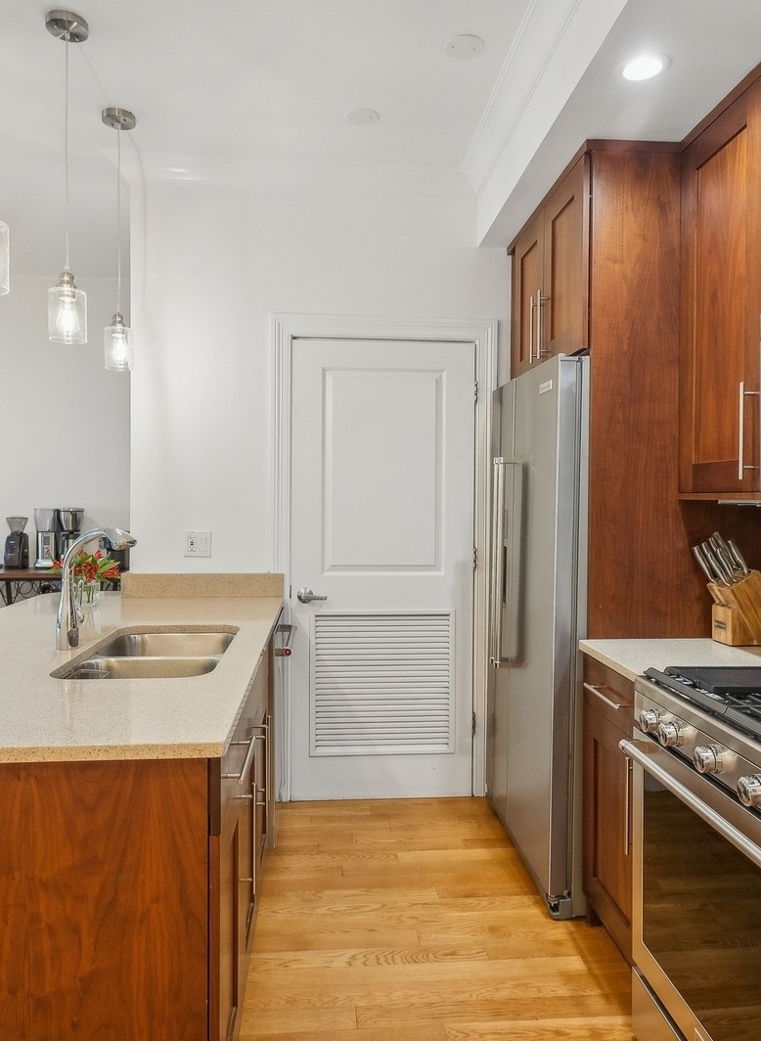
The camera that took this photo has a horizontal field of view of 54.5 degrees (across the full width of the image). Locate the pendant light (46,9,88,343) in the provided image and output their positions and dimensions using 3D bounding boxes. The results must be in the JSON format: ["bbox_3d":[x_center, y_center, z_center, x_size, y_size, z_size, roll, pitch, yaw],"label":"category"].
[{"bbox_3d":[-0.943,-1.018,2.227,0.126,0.967,0.126,0,2,-4],"label":"pendant light"}]

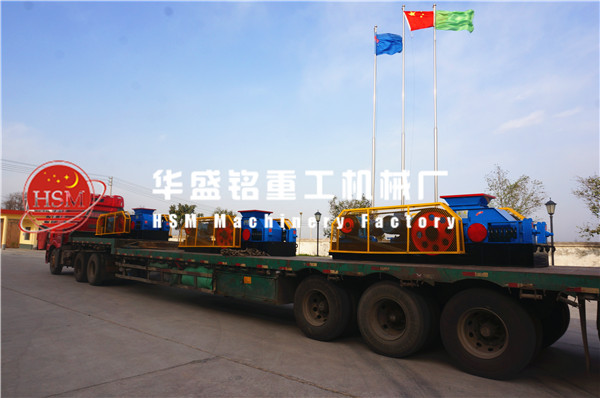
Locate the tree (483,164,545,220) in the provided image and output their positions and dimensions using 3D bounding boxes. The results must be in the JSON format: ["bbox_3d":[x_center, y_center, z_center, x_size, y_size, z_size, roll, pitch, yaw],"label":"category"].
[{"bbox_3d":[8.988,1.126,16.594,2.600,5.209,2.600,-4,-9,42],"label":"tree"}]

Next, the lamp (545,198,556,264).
[{"bbox_3d":[8.982,1.705,14.188,0.420,3.500,0.420,-4,-9,42],"label":"lamp"}]

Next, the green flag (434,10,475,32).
[{"bbox_3d":[6.568,-7.546,16.980,1.550,0.900,0.250,0,-7,16],"label":"green flag"}]

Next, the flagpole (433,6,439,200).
[{"bbox_3d":[5.544,-2.339,16.313,0.140,11.922,0.140,-1,-7,19],"label":"flagpole"}]

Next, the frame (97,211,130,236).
[{"bbox_3d":[-6.476,0.860,13.847,2.400,0.770,0.240,-5,-10,44],"label":"frame"}]

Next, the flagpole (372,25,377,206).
[{"bbox_3d":[3.411,-2.290,18.230,0.150,12.000,0.150,-4,-9,42],"label":"flagpole"}]

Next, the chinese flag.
[{"bbox_3d":[5.282,-7.868,17.654,1.400,1.000,0.300,0,-7,17],"label":"chinese flag"}]

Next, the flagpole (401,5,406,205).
[{"bbox_3d":[4.444,-2.501,17.182,0.140,12.385,0.140,0,-7,14],"label":"flagpole"}]

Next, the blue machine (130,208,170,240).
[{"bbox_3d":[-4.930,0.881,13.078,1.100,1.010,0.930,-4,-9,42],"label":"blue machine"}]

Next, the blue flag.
[{"bbox_3d":[4.082,-7.106,18.369,1.350,1.000,0.300,0,-7,12],"label":"blue flag"}]

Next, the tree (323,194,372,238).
[{"bbox_3d":[2.768,1.957,22.221,3.000,4.454,3.000,-4,-9,42],"label":"tree"}]

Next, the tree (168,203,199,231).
[{"bbox_3d":[-8.653,2.524,29.148,2.300,4.495,2.300,4,-7,-16],"label":"tree"}]

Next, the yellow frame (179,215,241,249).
[{"bbox_3d":[-2.226,0.812,9.787,2.318,0.752,0.220,-4,-9,42],"label":"yellow frame"}]

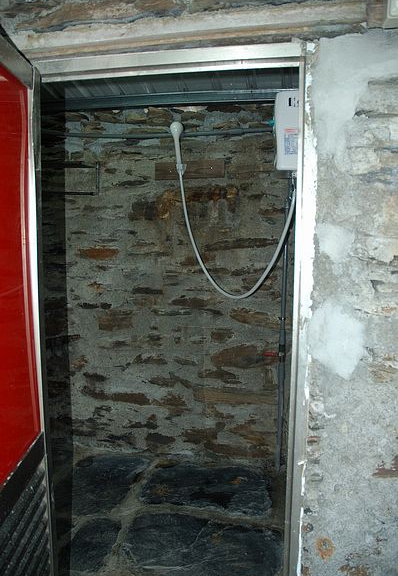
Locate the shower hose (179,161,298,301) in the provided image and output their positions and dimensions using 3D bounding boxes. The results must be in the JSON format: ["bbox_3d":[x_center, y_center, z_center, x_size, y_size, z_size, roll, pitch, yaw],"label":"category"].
[{"bbox_3d":[0.170,-0.293,2.247,0.608,0.712,0.244,1,8,10],"label":"shower hose"}]

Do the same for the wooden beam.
[{"bbox_3d":[-0.048,-0.632,2.415,0.376,0.088,0.035,1,8,10],"label":"wooden beam"}]

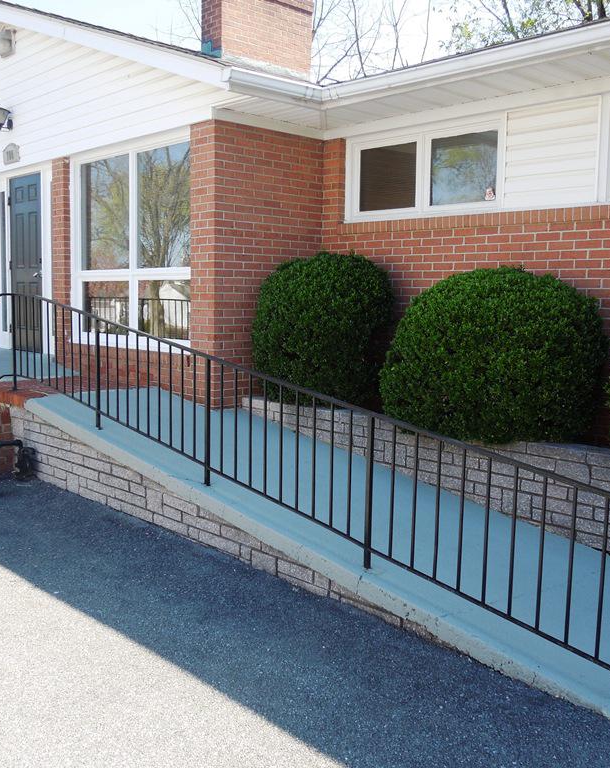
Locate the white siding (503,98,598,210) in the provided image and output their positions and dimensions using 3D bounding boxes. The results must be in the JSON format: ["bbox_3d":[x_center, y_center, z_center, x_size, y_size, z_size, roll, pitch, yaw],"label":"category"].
[{"bbox_3d":[1.762,-1.633,5.960,0.080,0.735,0.750,-5,8,-43],"label":"white siding"}]

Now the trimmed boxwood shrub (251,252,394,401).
[{"bbox_3d":[0.168,-0.458,6.896,1.100,1.260,1.160,1,6,0],"label":"trimmed boxwood shrub"}]

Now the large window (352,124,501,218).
[{"bbox_3d":[0.942,-1.747,6.835,0.100,0.700,1.600,-5,8,-43],"label":"large window"}]

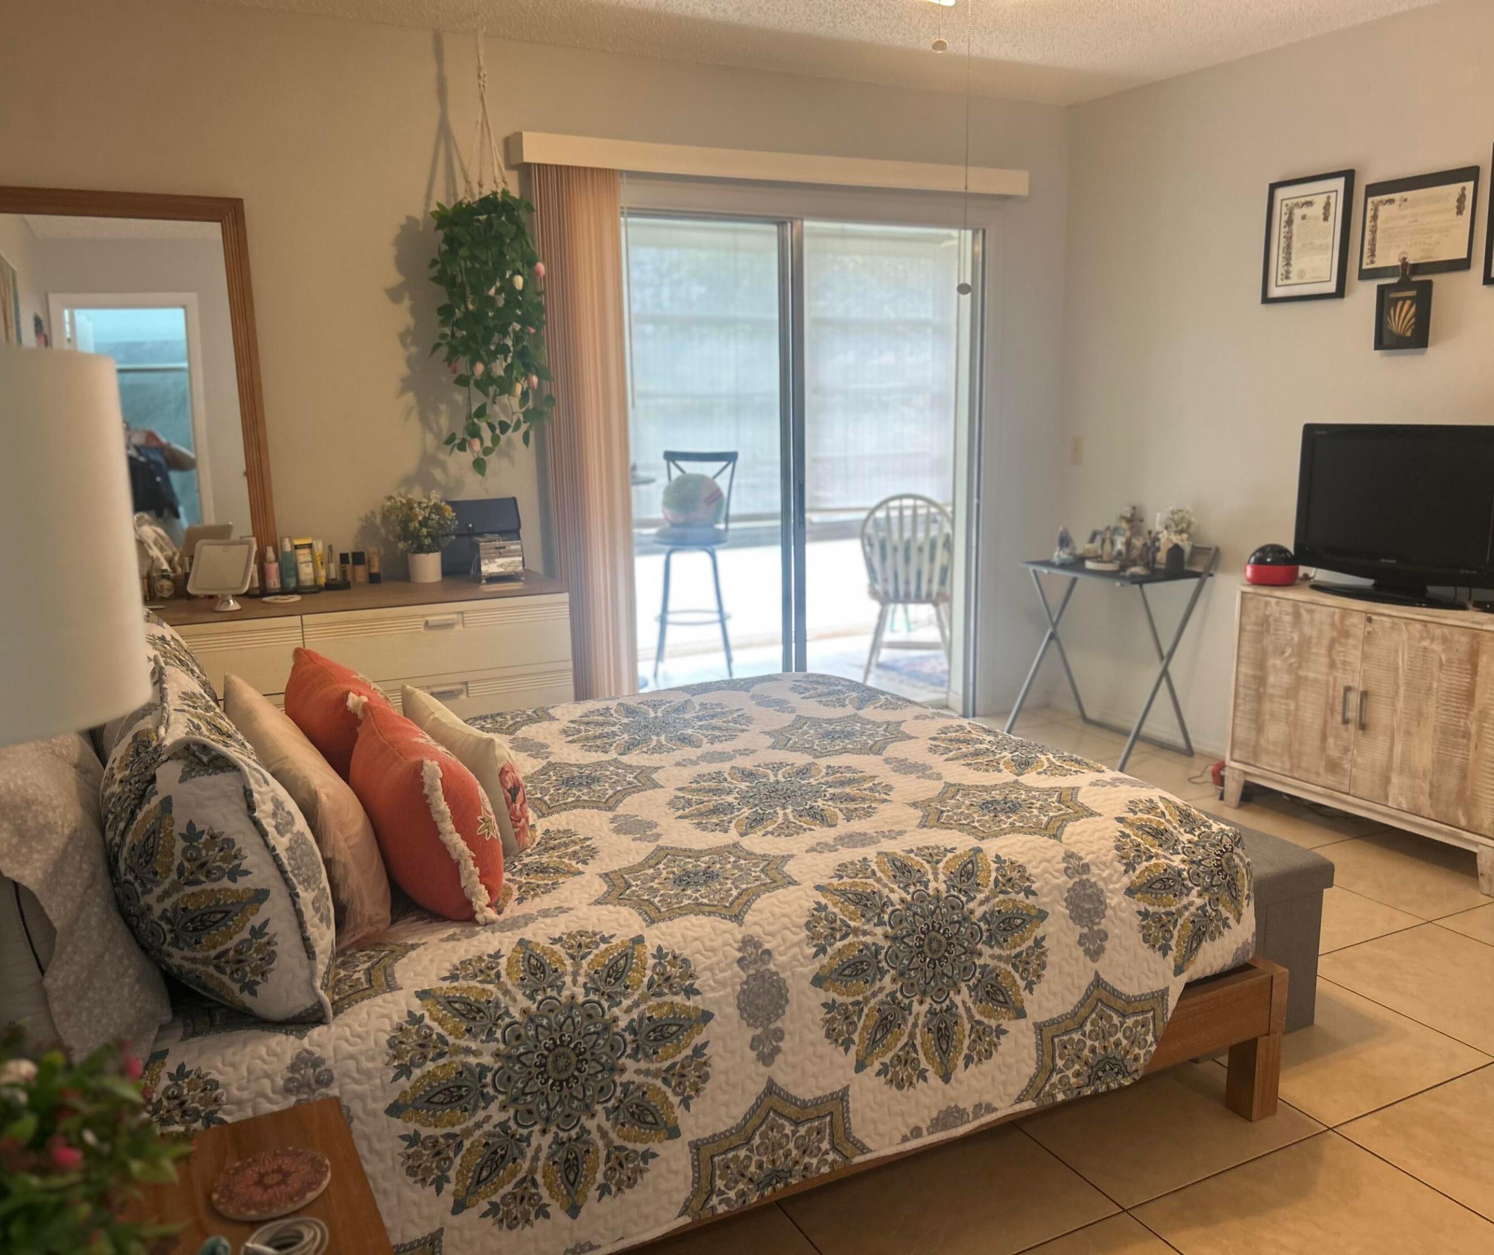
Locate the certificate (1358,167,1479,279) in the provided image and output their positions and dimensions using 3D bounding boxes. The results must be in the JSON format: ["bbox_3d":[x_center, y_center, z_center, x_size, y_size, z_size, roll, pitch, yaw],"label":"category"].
[{"bbox_3d":[1.999,-1.195,3.742,0.020,0.283,0.360,-6,12,-27],"label":"certificate"}]

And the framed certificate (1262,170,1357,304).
[{"bbox_3d":[1.820,-1.257,4.074,0.022,0.385,0.320,-6,12,-27],"label":"framed certificate"}]

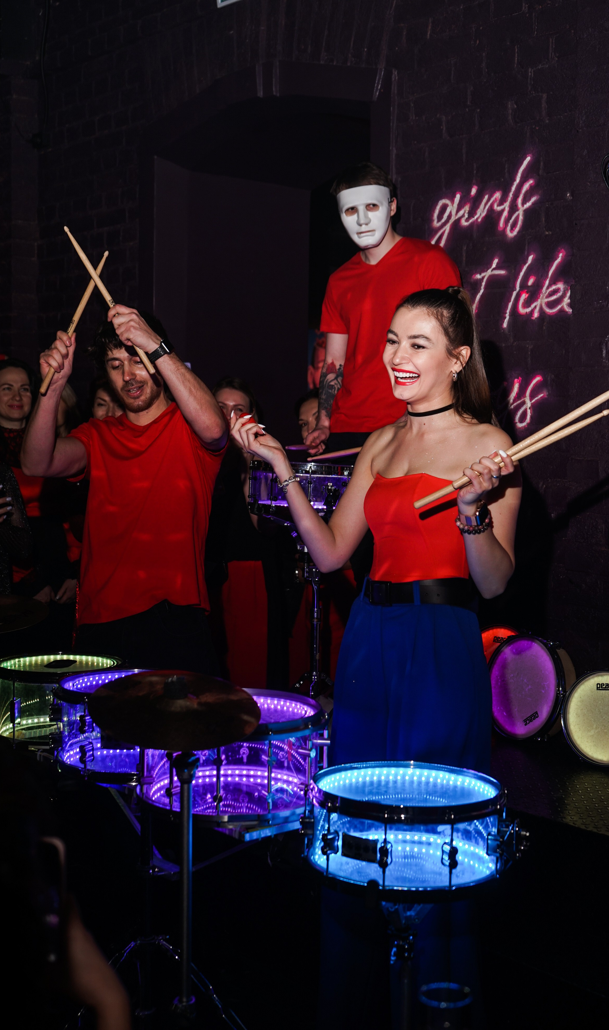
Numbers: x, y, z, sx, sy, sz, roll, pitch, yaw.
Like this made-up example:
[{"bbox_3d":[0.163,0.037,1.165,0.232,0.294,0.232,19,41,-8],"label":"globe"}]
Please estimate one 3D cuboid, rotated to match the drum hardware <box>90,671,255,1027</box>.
[{"bbox_3d":[-0.235,0.733,2.460,0.430,0.876,0.430,1,4,0],"label":"drum hardware"}]

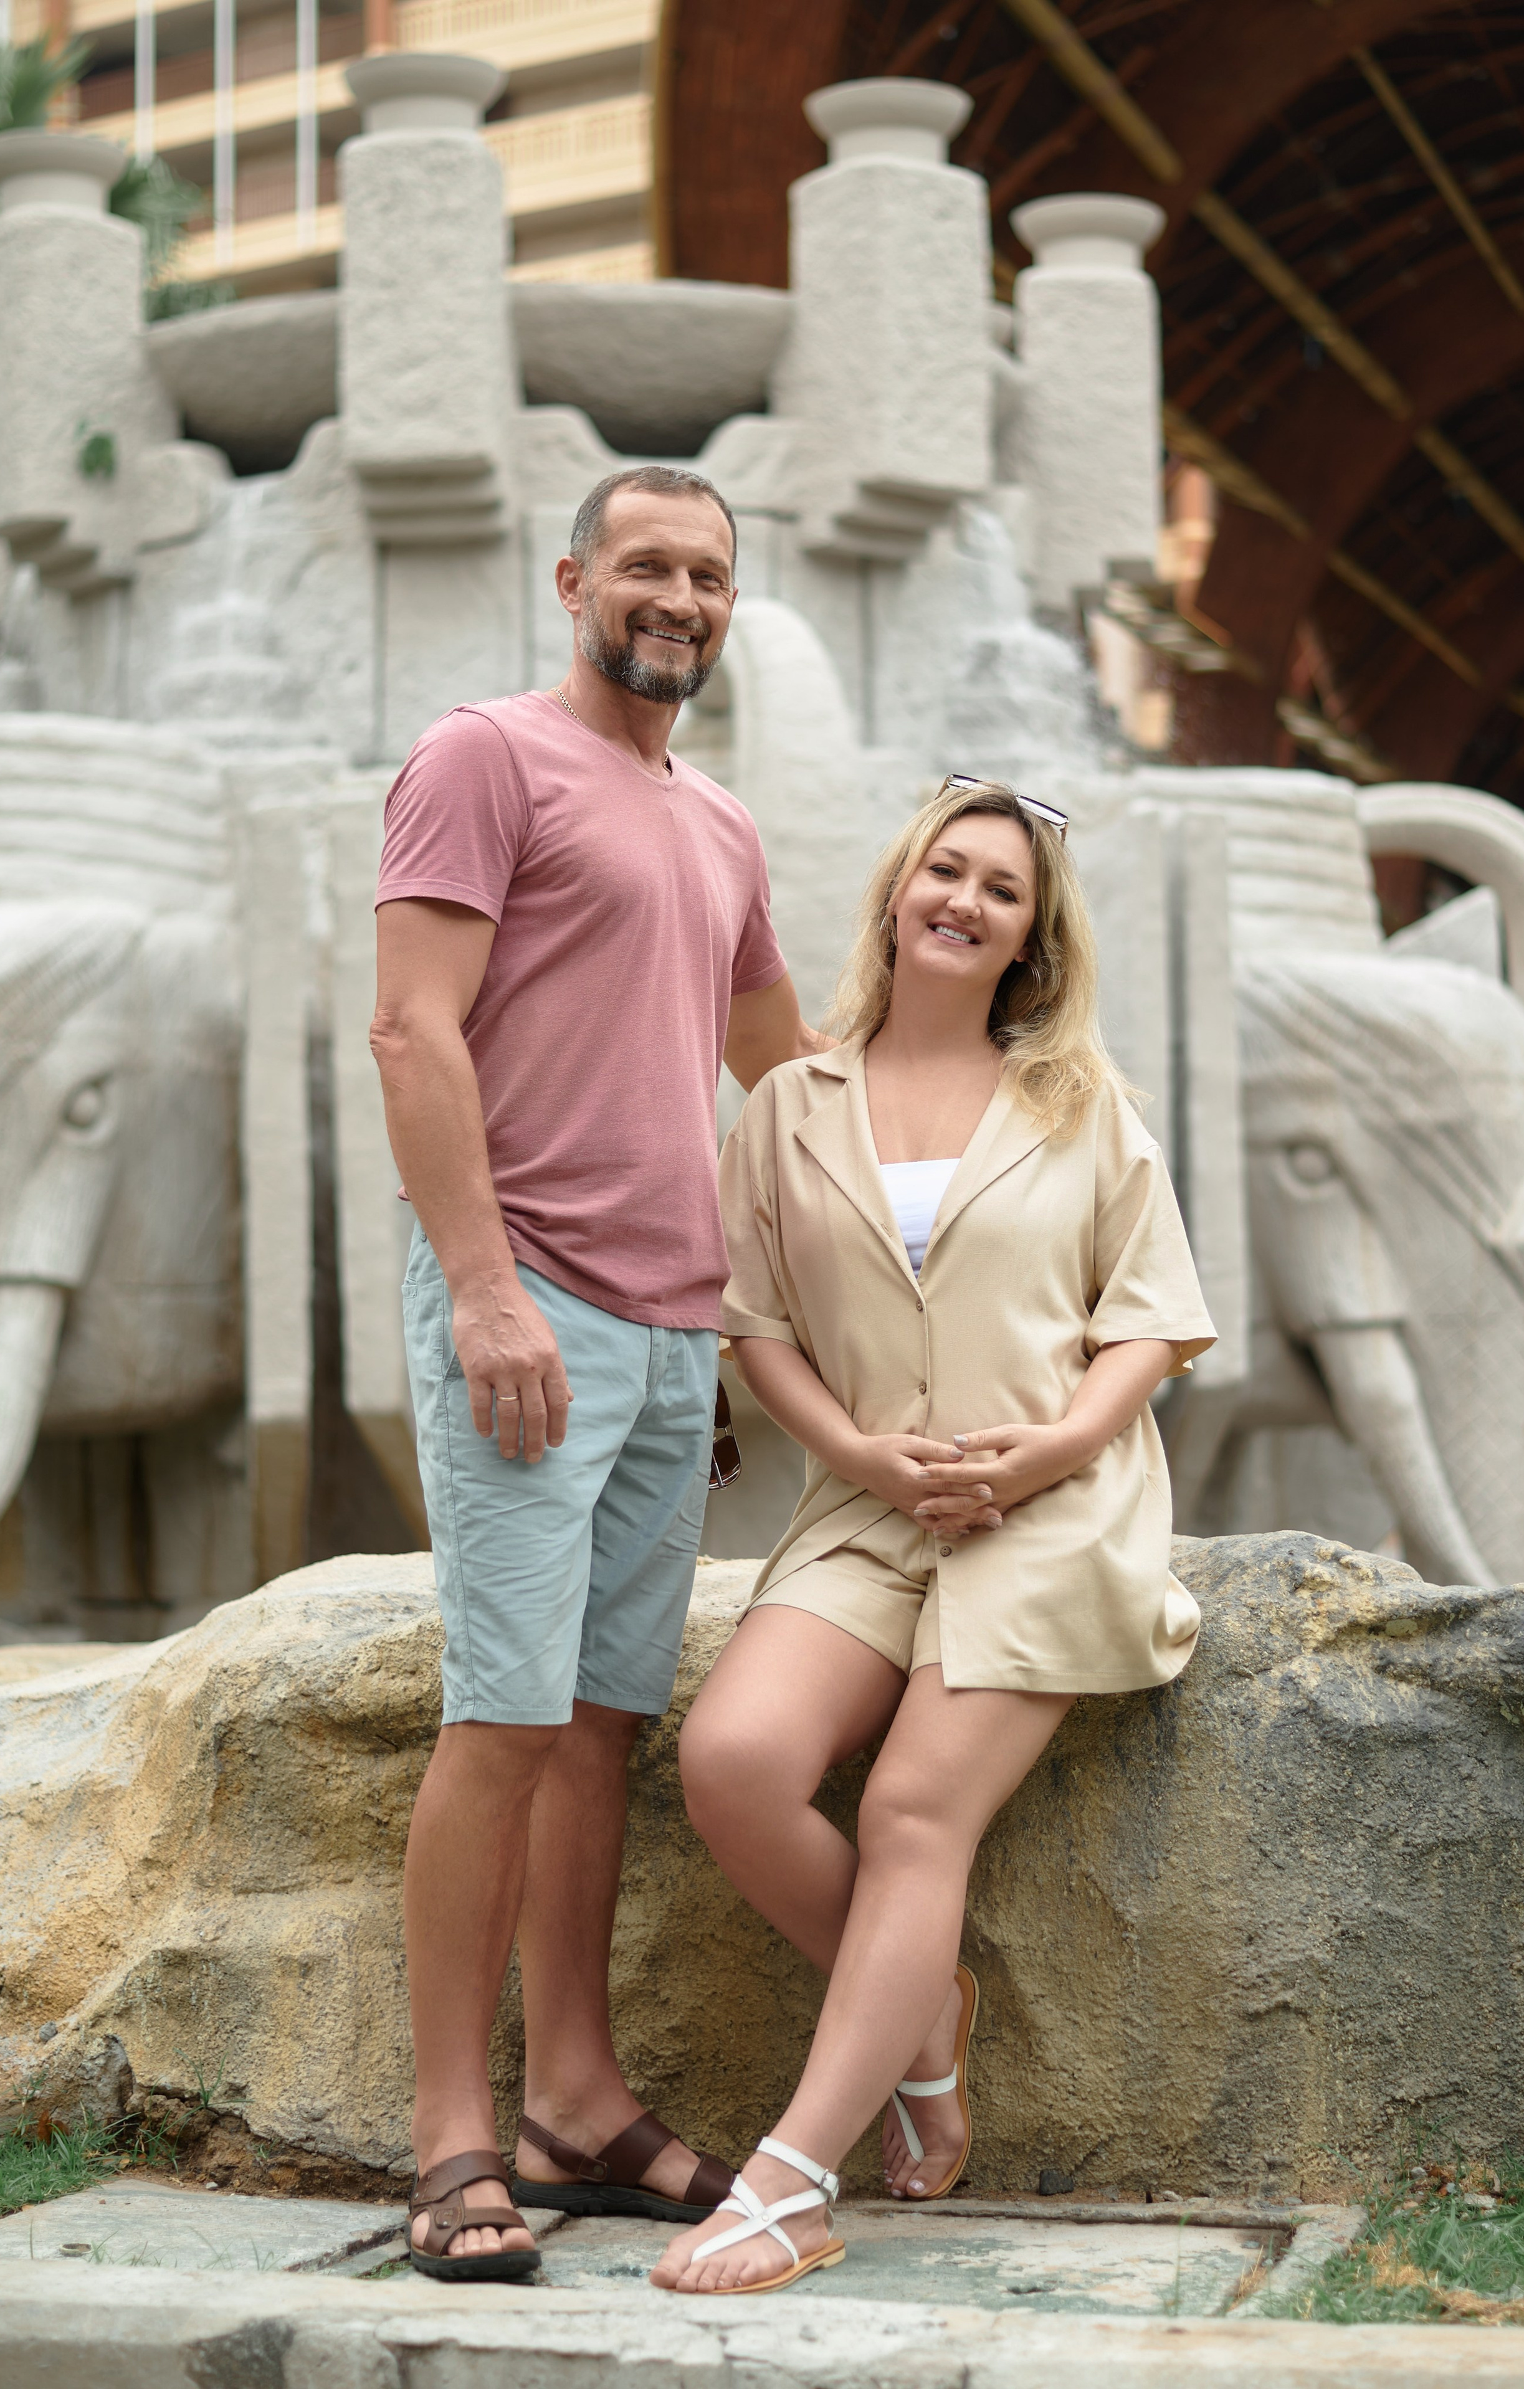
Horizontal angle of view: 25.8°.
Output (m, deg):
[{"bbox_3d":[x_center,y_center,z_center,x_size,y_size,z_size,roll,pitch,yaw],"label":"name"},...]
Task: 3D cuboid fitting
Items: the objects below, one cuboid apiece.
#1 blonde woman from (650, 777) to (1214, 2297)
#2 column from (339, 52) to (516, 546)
[{"bbox_3d":[0.205,0.325,3.460,0.550,1.530,0.520,0,1,14],"label":"blonde woman"},{"bbox_3d":[-1.085,-2.870,10.800,0.530,1.540,0.530,0,1,8],"label":"column"}]

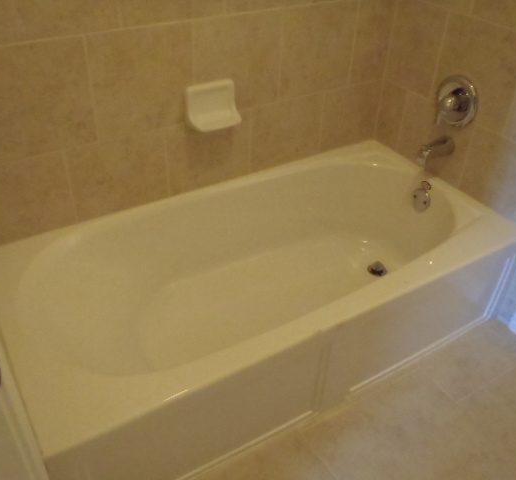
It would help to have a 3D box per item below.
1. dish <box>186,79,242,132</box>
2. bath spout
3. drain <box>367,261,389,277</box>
[{"bbox_3d":[-0.130,-0.415,1.615,0.153,0.120,0.076,-19,42,-25],"label":"dish"},{"bbox_3d":[0.610,-0.307,1.798,0.134,0.071,0.060,-19,42,-25],"label":"bath spout"},{"bbox_3d":[0.460,0.110,1.986,0.074,0.029,0.074,1,38,-1],"label":"drain"}]

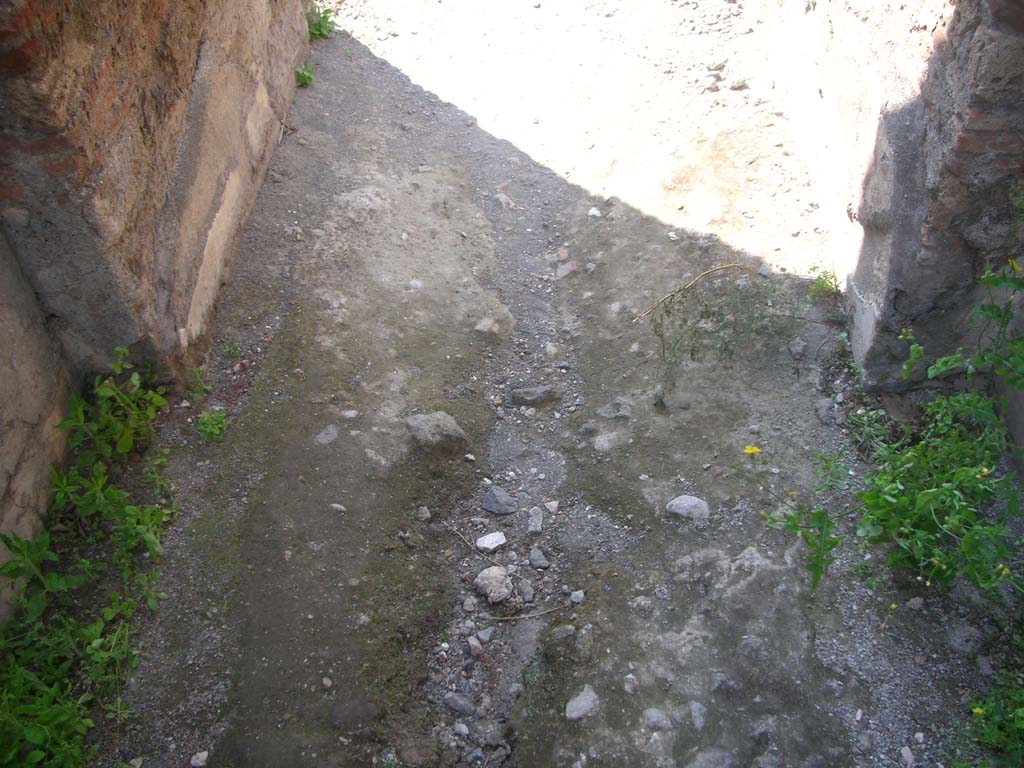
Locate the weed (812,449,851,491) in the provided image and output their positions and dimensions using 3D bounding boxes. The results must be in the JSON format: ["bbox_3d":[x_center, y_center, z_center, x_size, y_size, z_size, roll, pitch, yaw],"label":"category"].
[{"bbox_3d":[0.623,0.169,2.023,0.068,0.050,0.073,-2,46,0],"label":"weed"}]

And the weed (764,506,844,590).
[{"bbox_3d":[0.513,0.291,1.830,0.130,0.100,0.110,-2,46,0],"label":"weed"}]

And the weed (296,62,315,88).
[{"bbox_3d":[-0.624,-0.933,3.131,0.050,0.060,0.050,-2,46,0],"label":"weed"}]

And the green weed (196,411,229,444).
[{"bbox_3d":[-0.619,0.090,2.142,0.062,0.042,0.062,-2,46,0],"label":"green weed"}]

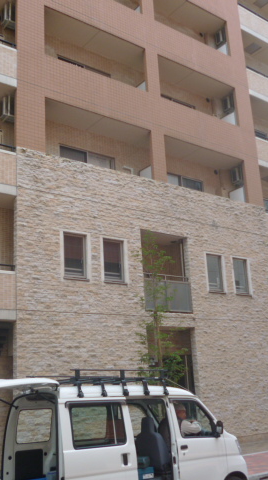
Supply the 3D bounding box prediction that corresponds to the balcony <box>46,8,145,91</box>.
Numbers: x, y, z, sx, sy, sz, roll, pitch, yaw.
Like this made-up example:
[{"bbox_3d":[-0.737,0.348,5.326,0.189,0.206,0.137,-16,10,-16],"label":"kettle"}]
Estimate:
[{"bbox_3d":[-1.373,-5.497,15.868,3.640,1.600,1.100,9,-19,-37],"label":"balcony"}]

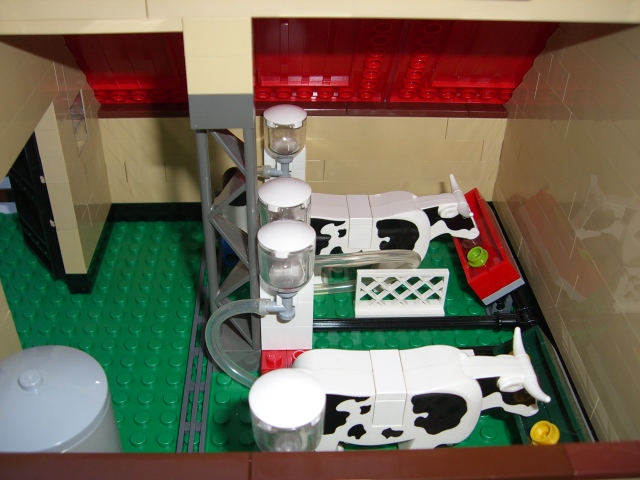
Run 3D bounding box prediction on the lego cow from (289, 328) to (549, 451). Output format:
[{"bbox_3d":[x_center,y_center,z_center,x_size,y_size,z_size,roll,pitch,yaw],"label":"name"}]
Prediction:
[{"bbox_3d":[0.027,0.045,0.195,0.070,0.035,0.028,0,35,-3],"label":"lego cow"}]

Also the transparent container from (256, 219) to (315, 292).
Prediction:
[{"bbox_3d":[-0.009,0.004,0.196,0.016,0.020,0.016,0,35,-3],"label":"transparent container"}]

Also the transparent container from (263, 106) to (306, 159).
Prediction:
[{"bbox_3d":[-0.013,-0.041,0.260,0.016,0.020,0.016,0,35,-3],"label":"transparent container"}]

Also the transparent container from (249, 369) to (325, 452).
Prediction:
[{"bbox_3d":[-0.007,0.037,0.149,0.016,0.020,0.016,0,35,-3],"label":"transparent container"}]

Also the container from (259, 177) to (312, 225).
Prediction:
[{"bbox_3d":[-0.011,-0.009,0.215,0.016,0.020,0.016,0,35,-3],"label":"container"}]

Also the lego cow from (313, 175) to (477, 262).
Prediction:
[{"bbox_3d":[0.023,-0.003,0.261,0.070,0.037,0.027,0,35,-3],"label":"lego cow"}]

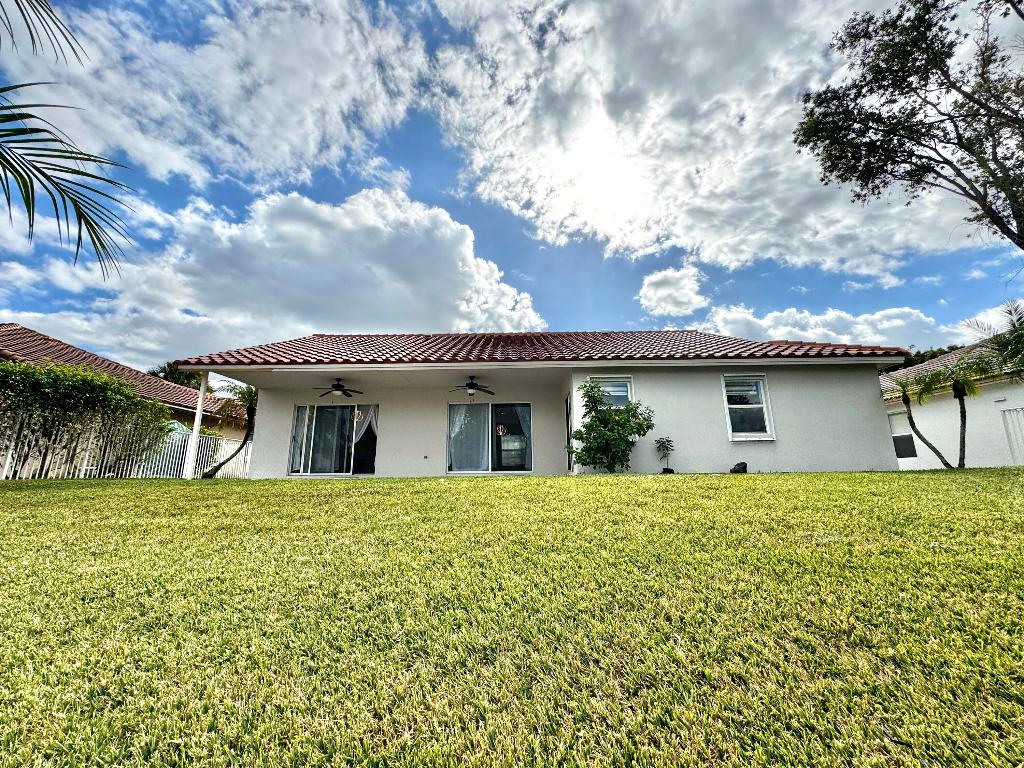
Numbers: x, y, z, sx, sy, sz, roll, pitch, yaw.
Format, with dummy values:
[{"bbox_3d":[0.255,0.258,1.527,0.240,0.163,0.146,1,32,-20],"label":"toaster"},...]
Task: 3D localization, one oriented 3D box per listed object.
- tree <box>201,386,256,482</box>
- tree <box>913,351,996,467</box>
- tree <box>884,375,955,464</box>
[{"bbox_3d":[-8.948,1.432,13.305,1.930,3.220,2.000,-1,-11,0],"label":"tree"},{"bbox_3d":[12.135,0.647,11.356,2.300,3.250,2.200,-1,-11,0],"label":"tree"},{"bbox_3d":[11.129,0.989,11.393,2.150,2.620,2.000,-1,-11,0],"label":"tree"}]

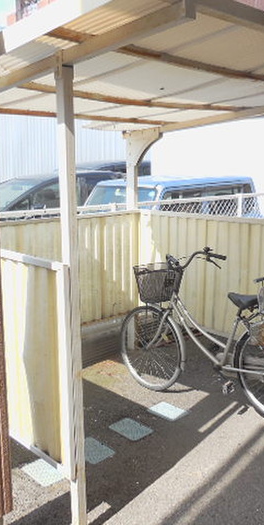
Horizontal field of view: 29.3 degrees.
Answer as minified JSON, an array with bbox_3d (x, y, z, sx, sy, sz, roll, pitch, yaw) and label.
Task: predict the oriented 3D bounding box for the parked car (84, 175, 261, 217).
[{"bbox_3d":[0.358,-0.453,7.124,1.520,1.540,3.500,10,15,43],"label":"parked car"}]

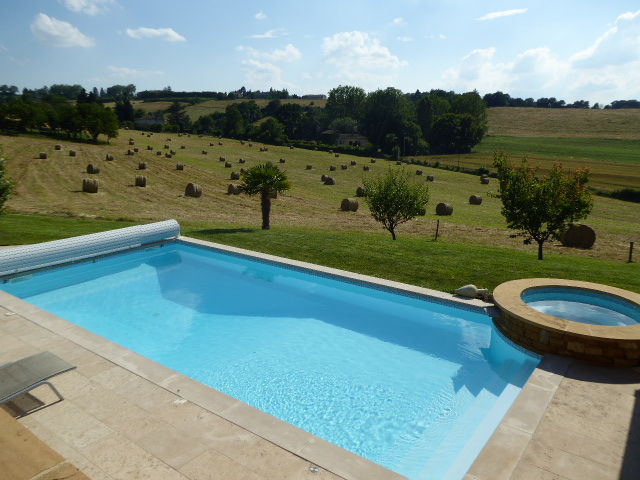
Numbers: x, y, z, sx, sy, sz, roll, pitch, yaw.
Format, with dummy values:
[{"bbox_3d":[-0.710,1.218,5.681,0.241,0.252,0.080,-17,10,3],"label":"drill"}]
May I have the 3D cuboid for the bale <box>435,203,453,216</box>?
[{"bbox_3d":[13.385,-3.257,53.507,1.200,1.250,1.280,-10,17,-36],"label":"bale"}]

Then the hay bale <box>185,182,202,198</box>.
[{"bbox_3d":[-13.060,-5.119,51.626,1.280,1.250,1.200,8,15,28],"label":"hay bale"}]

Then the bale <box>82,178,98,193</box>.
[{"bbox_3d":[-22.894,-5.343,49.877,1.200,1.250,1.280,-8,16,-32],"label":"bale"}]

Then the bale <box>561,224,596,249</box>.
[{"bbox_3d":[14.301,-0.198,27.691,1.280,1.250,1.200,0,13,-2],"label":"bale"}]

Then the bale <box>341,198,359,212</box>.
[{"bbox_3d":[3.131,-3.570,52.050,1.200,1.250,1.280,-10,17,-37],"label":"bale"}]

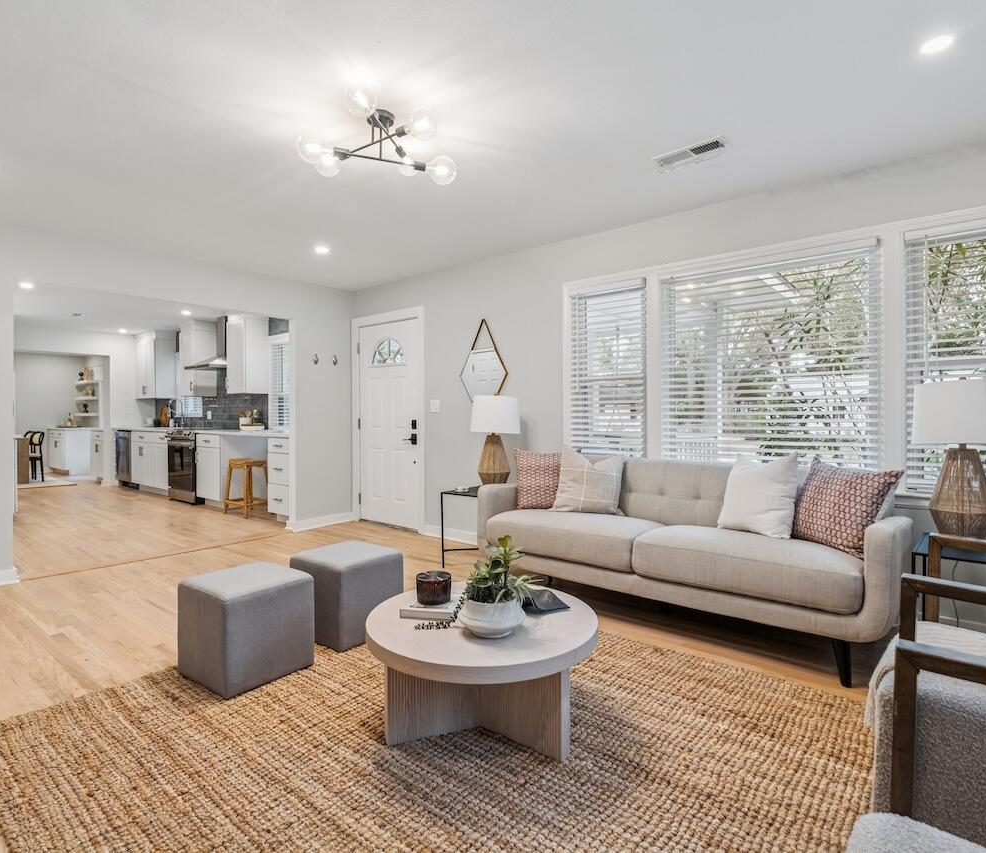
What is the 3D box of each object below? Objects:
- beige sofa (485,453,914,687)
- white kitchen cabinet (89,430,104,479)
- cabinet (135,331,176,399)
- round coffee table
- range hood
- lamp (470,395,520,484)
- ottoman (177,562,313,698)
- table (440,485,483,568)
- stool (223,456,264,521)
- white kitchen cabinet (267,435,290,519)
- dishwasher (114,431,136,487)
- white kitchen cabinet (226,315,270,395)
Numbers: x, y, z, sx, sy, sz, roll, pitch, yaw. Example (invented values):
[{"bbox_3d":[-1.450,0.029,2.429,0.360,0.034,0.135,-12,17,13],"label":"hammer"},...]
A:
[{"bbox_3d":[0.989,0.623,2.974,2.135,0.835,0.870,1,1,39],"label":"beige sofa"},{"bbox_3d":[-6.492,0.453,9.243,0.800,0.800,0.600,1,1,39],"label":"white kitchen cabinet"},{"bbox_3d":[-5.428,-0.951,8.584,0.860,1.040,0.330,1,1,39],"label":"cabinet"},{"bbox_3d":[-0.036,0.855,1.871,0.794,0.385,0.794,0,1,0],"label":"round coffee table"},{"bbox_3d":[-3.716,-1.077,7.105,0.760,0.660,0.470,1,1,39],"label":"range hood"},{"bbox_3d":[0.010,0.113,3.942,0.370,0.720,0.370,0,1,0],"label":"lamp"},{"bbox_3d":[-1.051,0.842,2.292,0.390,0.390,0.385,1,1,39],"label":"ottoman"},{"bbox_3d":[-0.032,0.750,3.881,0.490,0.550,0.490,1,1,39],"label":"table"},{"bbox_3d":[-2.741,0.675,5.997,0.500,0.630,0.360,1,1,39],"label":"stool"},{"bbox_3d":[-2.005,0.544,5.656,0.405,0.865,0.610,1,1,39],"label":"white kitchen cabinet"},{"bbox_3d":[-5.584,0.505,8.549,0.630,0.850,0.600,1,1,39],"label":"dishwasher"},{"bbox_3d":[-3.056,-0.880,6.664,0.485,0.980,0.330,1,1,39],"label":"white kitchen cabinet"}]

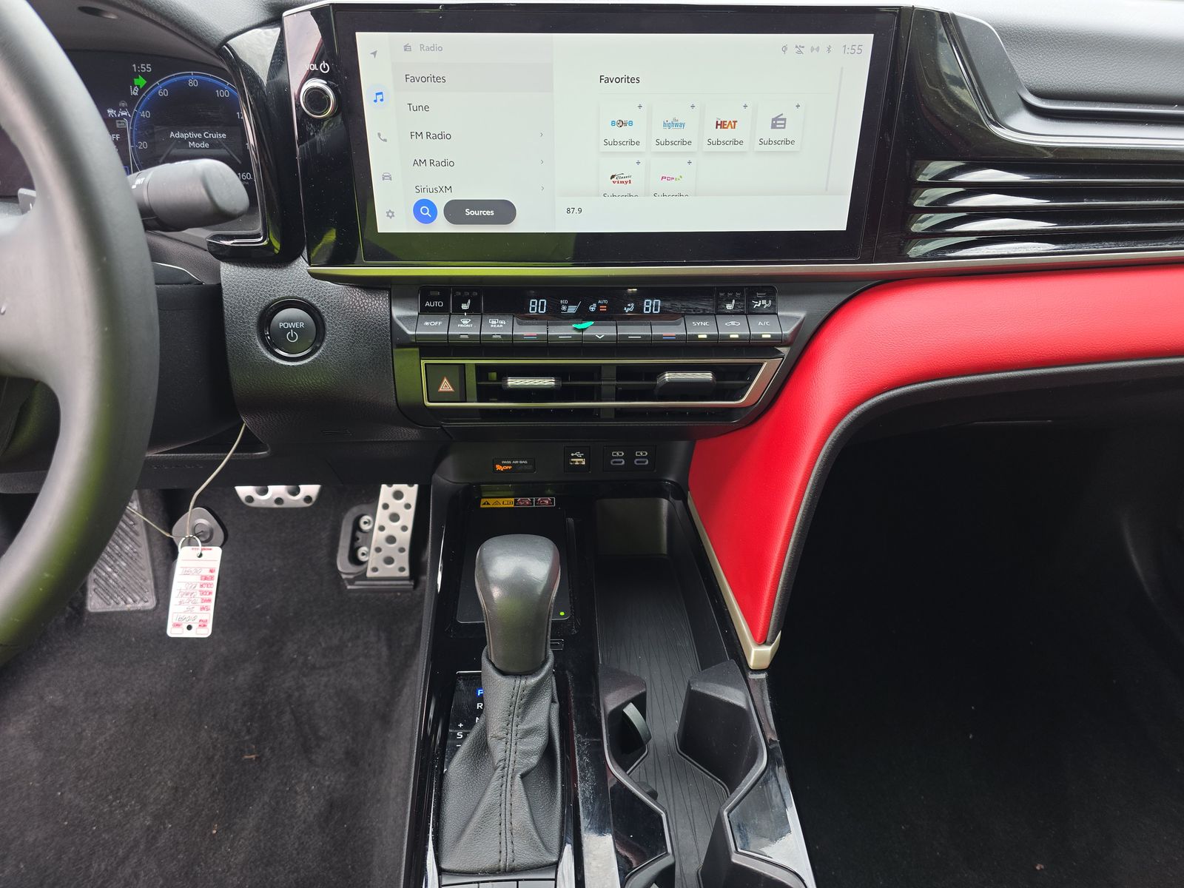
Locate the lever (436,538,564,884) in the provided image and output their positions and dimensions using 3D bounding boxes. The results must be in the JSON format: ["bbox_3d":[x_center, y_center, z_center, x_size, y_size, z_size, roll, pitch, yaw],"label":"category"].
[{"bbox_3d":[-0.048,0.131,0.420,0.066,0.140,0.122,0,36,0],"label":"lever"}]

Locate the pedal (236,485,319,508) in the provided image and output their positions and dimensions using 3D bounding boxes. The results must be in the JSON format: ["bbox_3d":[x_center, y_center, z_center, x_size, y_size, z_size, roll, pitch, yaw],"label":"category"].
[{"bbox_3d":[-0.376,0.048,0.946,0.112,0.058,0.025,0,8,0],"label":"pedal"}]

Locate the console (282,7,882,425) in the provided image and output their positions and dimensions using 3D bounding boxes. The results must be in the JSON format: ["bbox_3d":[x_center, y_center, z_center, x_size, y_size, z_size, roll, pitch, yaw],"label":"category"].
[{"bbox_3d":[0.002,-0.138,0.518,0.345,0.266,0.090,-1,26,-2],"label":"console"}]

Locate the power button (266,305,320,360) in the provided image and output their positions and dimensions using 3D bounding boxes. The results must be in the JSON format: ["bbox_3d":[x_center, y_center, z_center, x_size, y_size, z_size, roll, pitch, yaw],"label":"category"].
[{"bbox_3d":[-0.193,-0.072,0.508,0.035,0.035,0.014,0,20,1],"label":"power button"}]

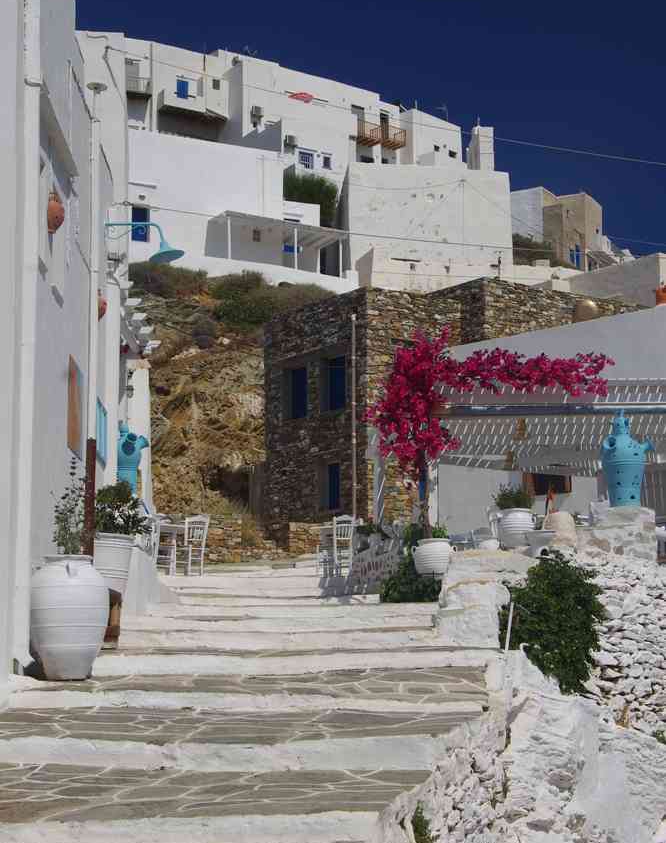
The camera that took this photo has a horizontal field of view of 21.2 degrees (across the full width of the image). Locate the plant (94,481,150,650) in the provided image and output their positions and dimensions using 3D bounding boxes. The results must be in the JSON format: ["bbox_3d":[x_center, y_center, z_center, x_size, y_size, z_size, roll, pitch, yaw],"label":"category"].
[{"bbox_3d":[-1.991,1.362,16.800,0.540,1.600,0.520,0,-6,0],"label":"plant"}]

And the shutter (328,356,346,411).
[{"bbox_3d":[0.107,-0.903,42.200,0.080,1.270,0.840,3,-7,-28],"label":"shutter"}]

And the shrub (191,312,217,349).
[{"bbox_3d":[-4.084,-2.869,56.000,0.850,1.100,0.850,0,-6,0],"label":"shrub"}]

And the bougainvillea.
[{"bbox_3d":[2.000,0.026,22.700,3.100,2.450,1.400,0,-6,0],"label":"bougainvillea"}]

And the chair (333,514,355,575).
[{"bbox_3d":[0.133,1.829,26.200,0.410,0.900,0.430,3,-7,-30],"label":"chair"}]

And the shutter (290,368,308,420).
[{"bbox_3d":[-0.830,-0.719,44.000,0.080,1.270,0.800,3,-7,-28],"label":"shutter"}]

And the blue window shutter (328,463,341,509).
[{"bbox_3d":[0.036,1.548,42.300,0.080,1.140,0.650,3,-7,-28],"label":"blue window shutter"}]

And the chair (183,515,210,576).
[{"bbox_3d":[-2.058,1.829,26.200,0.410,0.900,0.430,4,-7,-35],"label":"chair"}]

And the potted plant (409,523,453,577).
[{"bbox_3d":[1.248,1.622,22.500,0.520,0.670,0.500,0,-6,0],"label":"potted plant"}]

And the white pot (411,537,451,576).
[{"bbox_3d":[1.248,1.698,22.500,0.520,0.480,0.480,0,-6,0],"label":"white pot"}]

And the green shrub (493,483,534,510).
[{"bbox_3d":[2.185,0.908,21.500,0.500,0.350,0.480,0,-6,0],"label":"green shrub"}]

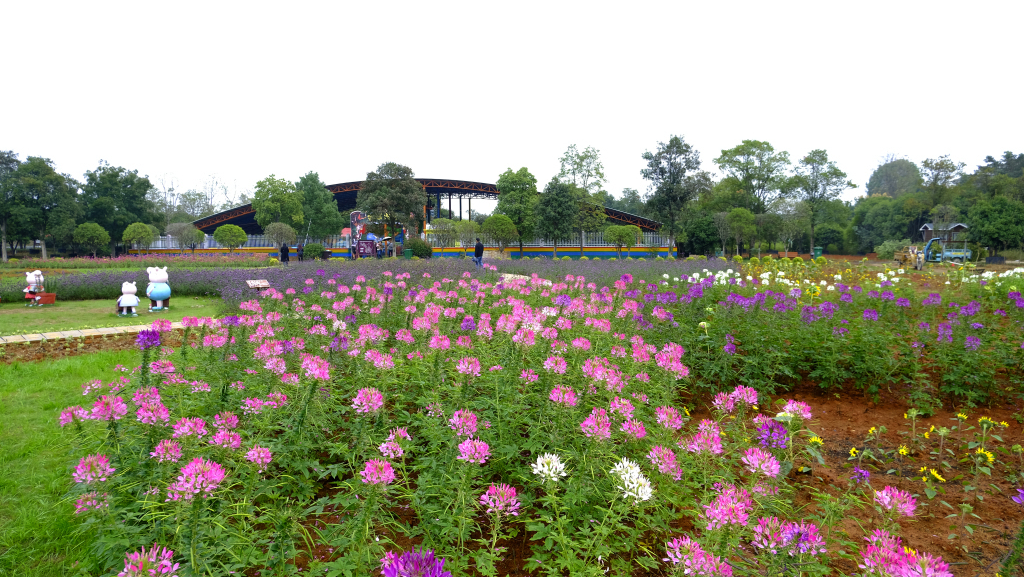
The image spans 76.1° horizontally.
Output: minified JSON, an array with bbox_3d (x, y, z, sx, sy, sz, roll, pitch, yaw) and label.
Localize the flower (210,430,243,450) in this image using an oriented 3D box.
[{"bbox_3d":[-1.156,0.609,2.640,0.137,0.078,0.135,0,4,0],"label":"flower"}]

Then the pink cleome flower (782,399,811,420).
[{"bbox_3d":[1.178,0.499,2.700,0.115,0.080,0.112,0,4,0],"label":"pink cleome flower"}]

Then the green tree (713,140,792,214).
[{"bbox_3d":[24.814,-9.299,67.507,8.730,11.983,8.730,0,4,0],"label":"green tree"}]

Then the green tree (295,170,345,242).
[{"bbox_3d":[-16.770,-6.577,57.000,4.356,7.231,4.138,0,4,0],"label":"green tree"}]

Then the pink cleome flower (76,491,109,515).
[{"bbox_3d":[-1.380,0.707,2.150,0.092,0.072,0.092,0,4,0],"label":"pink cleome flower"}]

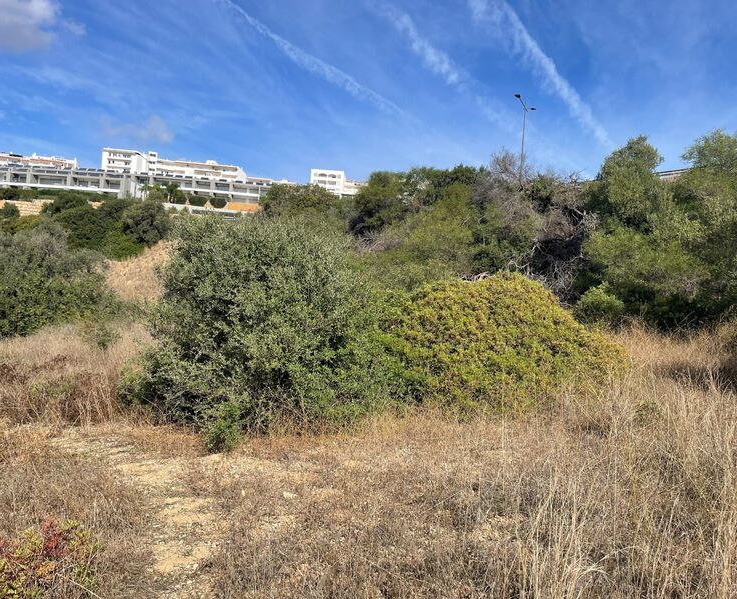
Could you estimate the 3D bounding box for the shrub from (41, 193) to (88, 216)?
[{"bbox_3d":[-48.133,-14.962,95.000,6.100,3.700,4.800,2,4,-11],"label":"shrub"}]

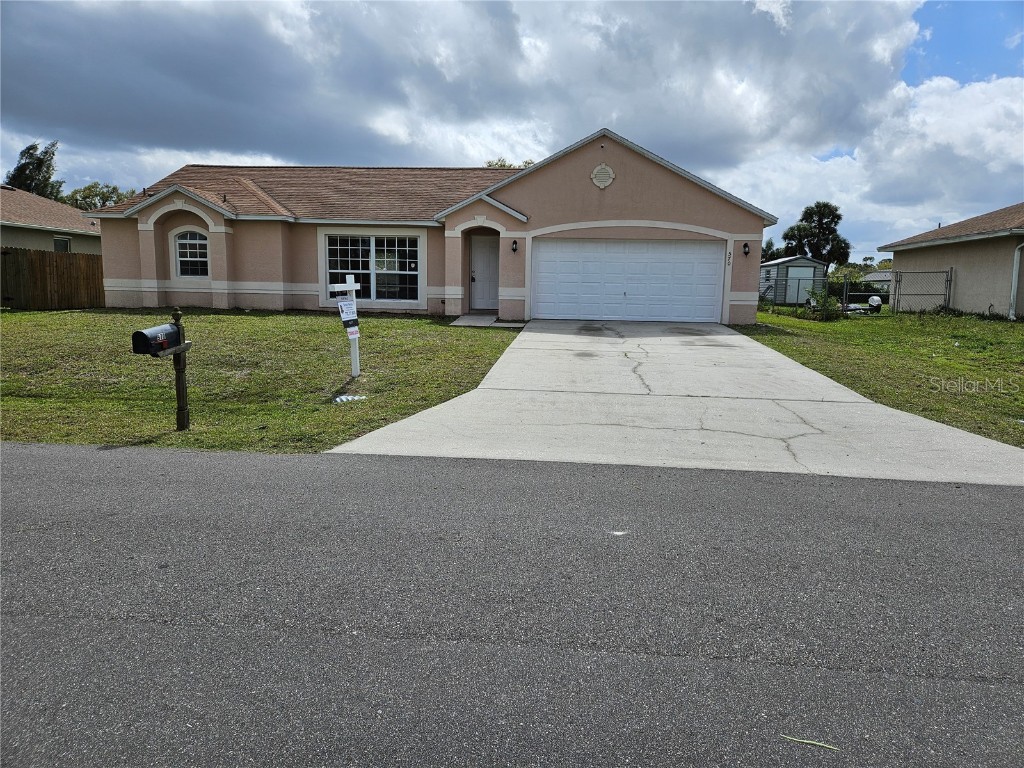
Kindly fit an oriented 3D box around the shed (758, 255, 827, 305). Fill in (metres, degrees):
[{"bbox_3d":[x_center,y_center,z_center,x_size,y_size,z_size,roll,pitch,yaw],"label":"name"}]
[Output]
[{"bbox_3d":[15.800,-5.830,38.600,2.650,2.680,3.400,2,8,4],"label":"shed"}]

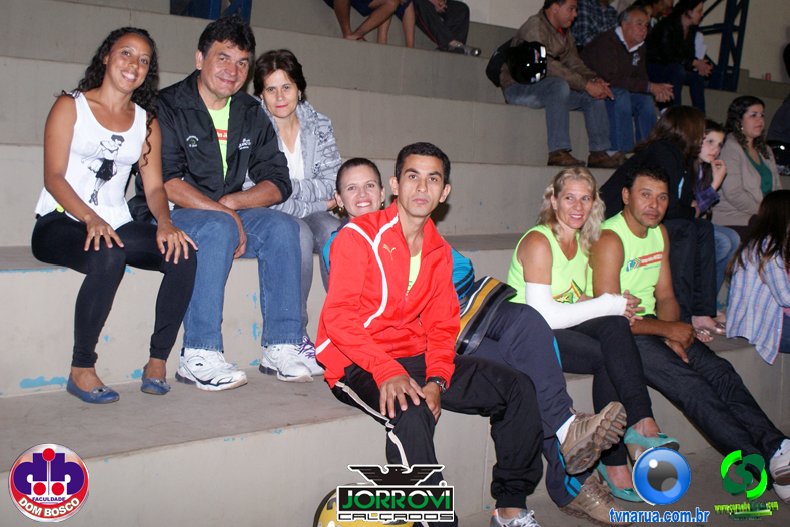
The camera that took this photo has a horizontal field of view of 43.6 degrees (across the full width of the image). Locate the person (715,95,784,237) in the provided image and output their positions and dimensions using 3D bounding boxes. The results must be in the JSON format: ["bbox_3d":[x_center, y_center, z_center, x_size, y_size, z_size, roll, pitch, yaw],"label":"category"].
[{"bbox_3d":[2.270,-0.378,6.040,0.520,1.260,0.720,-2,7,-33],"label":"person"}]

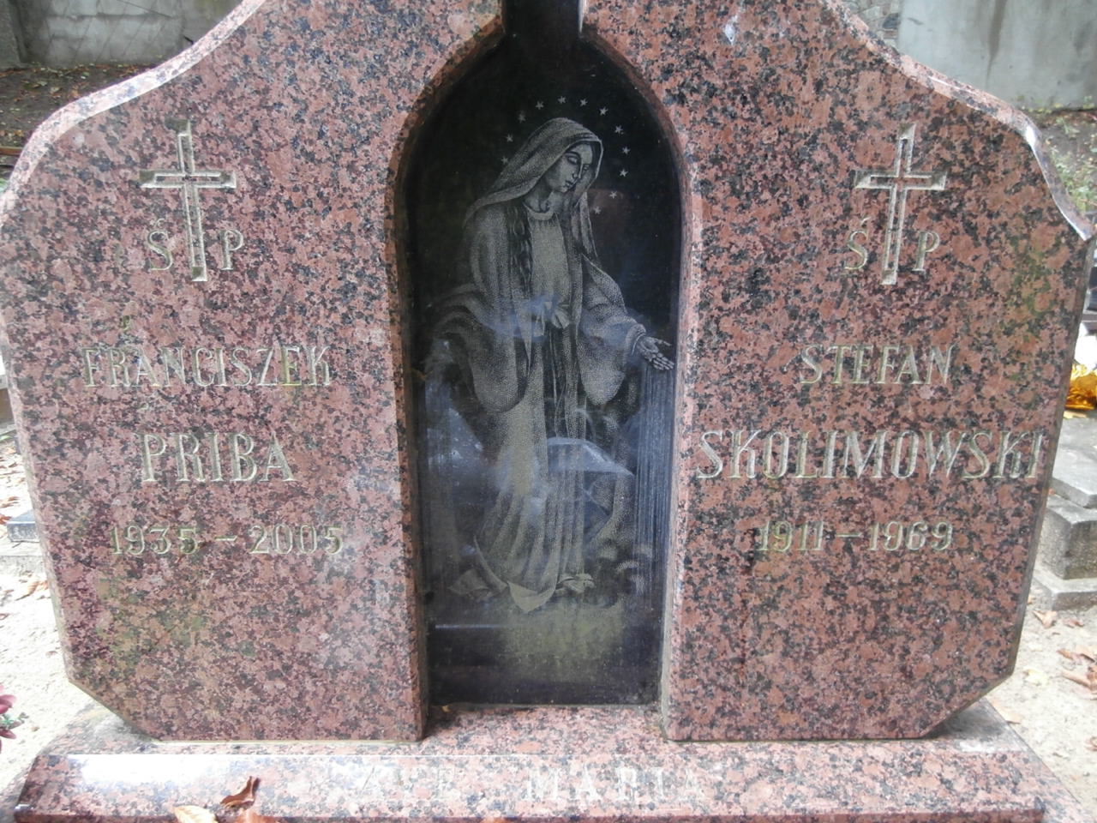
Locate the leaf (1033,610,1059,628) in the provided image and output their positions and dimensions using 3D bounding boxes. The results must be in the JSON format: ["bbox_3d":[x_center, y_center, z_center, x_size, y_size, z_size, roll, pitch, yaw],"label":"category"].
[{"bbox_3d":[1.359,0.565,2.069,0.050,0.020,0.070,-5,17,-16],"label":"leaf"}]

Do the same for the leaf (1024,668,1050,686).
[{"bbox_3d":[1.177,0.637,1.833,0.048,0.013,0.060,-8,18,-25],"label":"leaf"}]

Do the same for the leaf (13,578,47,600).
[{"bbox_3d":[-1.512,0.519,2.223,0.052,0.022,0.100,3,17,11],"label":"leaf"}]

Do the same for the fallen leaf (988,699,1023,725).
[{"bbox_3d":[1.033,0.670,1.715,0.050,0.016,0.085,-2,16,-8],"label":"fallen leaf"}]

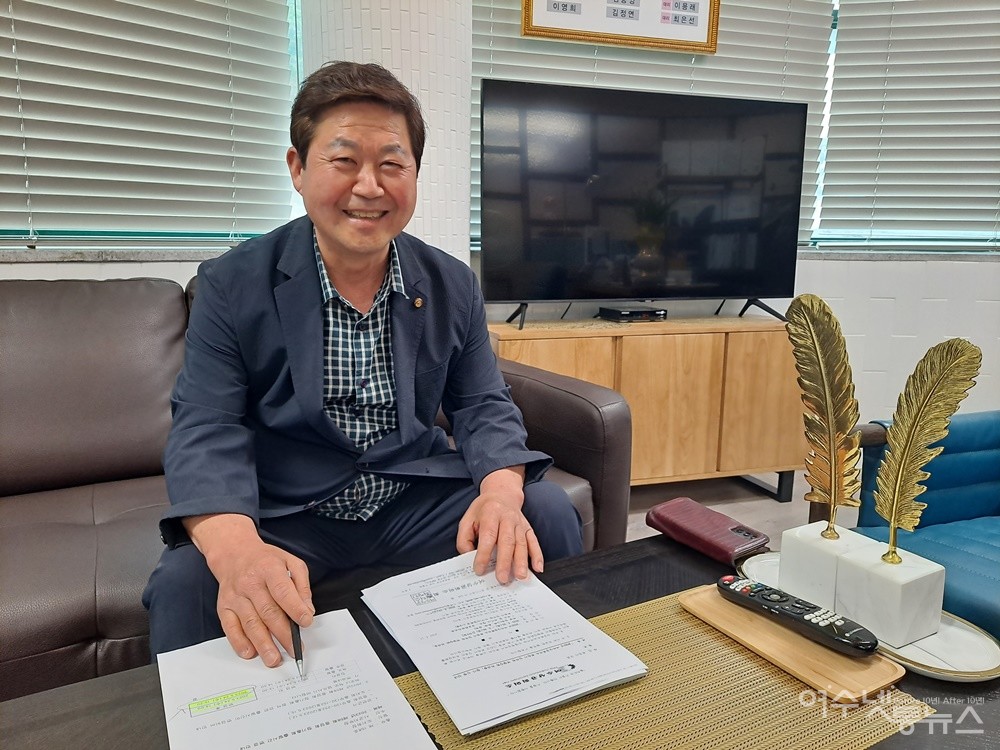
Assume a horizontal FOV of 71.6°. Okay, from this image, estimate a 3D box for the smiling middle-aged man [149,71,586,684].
[{"bbox_3d":[-0.208,0.121,1.085,0.620,1.190,0.800,-4,11,-22],"label":"smiling middle-aged man"}]

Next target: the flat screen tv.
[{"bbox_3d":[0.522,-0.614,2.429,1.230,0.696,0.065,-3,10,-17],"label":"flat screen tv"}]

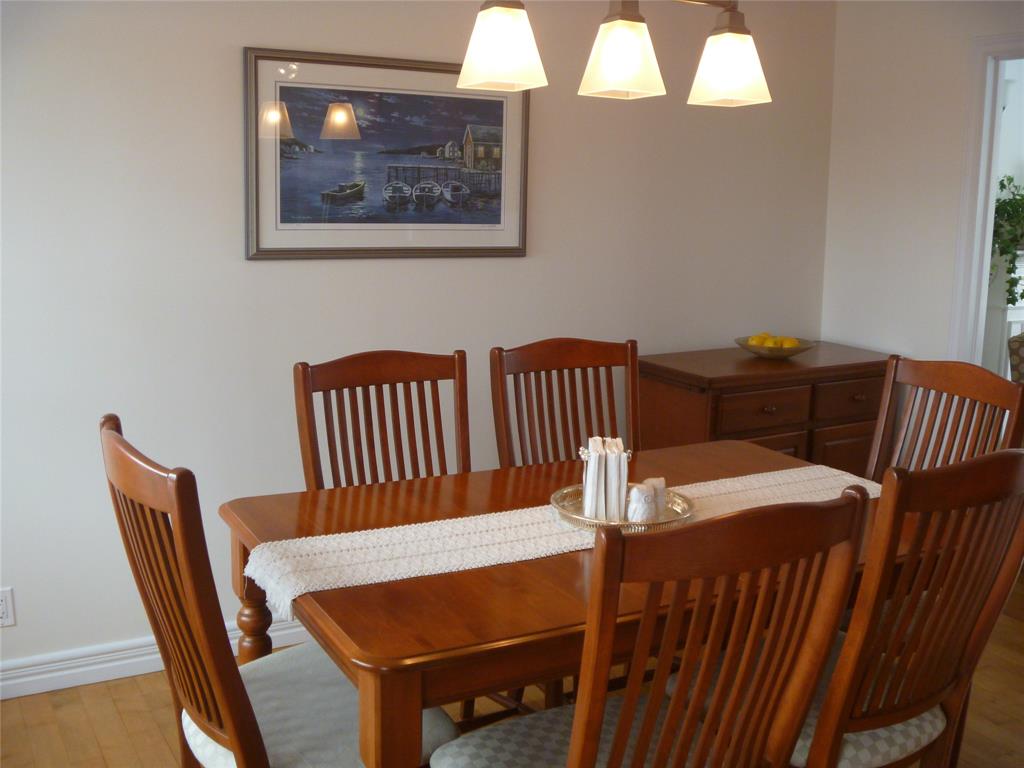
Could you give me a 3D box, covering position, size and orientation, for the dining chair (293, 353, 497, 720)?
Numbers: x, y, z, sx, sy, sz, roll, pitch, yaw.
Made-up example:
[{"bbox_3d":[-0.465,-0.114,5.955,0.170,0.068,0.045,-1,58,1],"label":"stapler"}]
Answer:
[{"bbox_3d":[-0.219,0.454,2.578,0.490,1.020,0.560,-5,11,-28],"label":"dining chair"}]

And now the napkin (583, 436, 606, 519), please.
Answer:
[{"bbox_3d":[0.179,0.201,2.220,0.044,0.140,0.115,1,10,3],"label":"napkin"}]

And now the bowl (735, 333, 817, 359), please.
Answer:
[{"bbox_3d":[0.967,-0.141,3.807,0.300,0.080,0.300,0,10,0],"label":"bowl"}]

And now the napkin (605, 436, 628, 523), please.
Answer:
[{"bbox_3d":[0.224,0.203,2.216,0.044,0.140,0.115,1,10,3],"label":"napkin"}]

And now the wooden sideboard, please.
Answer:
[{"bbox_3d":[0.922,0.329,3.833,0.950,0.860,0.490,-5,11,-30],"label":"wooden sideboard"}]

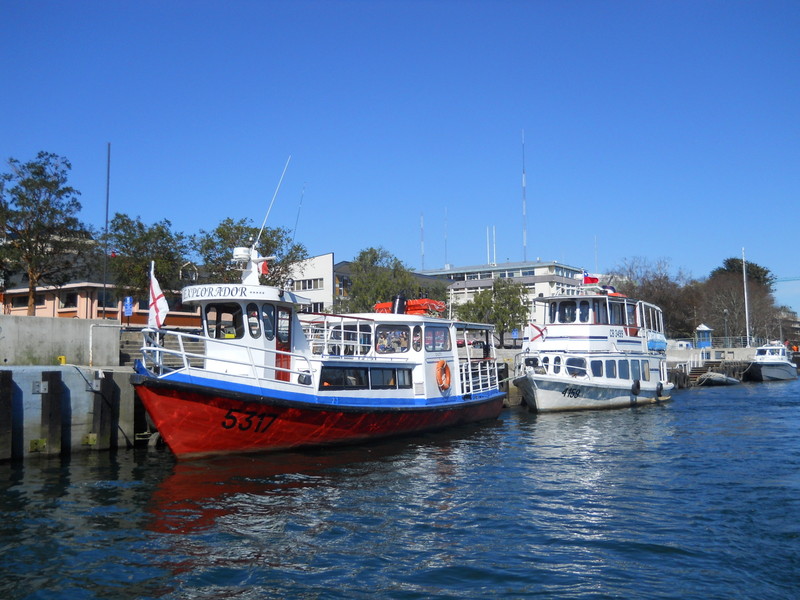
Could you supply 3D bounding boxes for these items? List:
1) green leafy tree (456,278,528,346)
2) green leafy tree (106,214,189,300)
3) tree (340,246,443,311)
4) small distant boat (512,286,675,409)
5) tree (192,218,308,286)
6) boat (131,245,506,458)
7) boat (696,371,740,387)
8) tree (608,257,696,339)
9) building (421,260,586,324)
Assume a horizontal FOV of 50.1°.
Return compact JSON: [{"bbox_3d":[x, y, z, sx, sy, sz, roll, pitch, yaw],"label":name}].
[{"bbox_3d":[8.147,1.378,74.932,6.305,6.545,6.305,-1,-3,6],"label":"green leafy tree"},{"bbox_3d":[-13.191,-1.065,44.535,4.256,6.830,4.256,1,-4,-17],"label":"green leafy tree"},{"bbox_3d":[-0.448,-0.138,61.718,6.980,7.489,6.980,0,-3,0],"label":"tree"},{"bbox_3d":[7.410,1.799,33.978,3.400,4.798,11.611,-3,-4,34],"label":"small distant boat"},{"bbox_3d":[-8.834,-1.029,50.430,6.820,7.613,6.820,0,-3,-10],"label":"tree"},{"bbox_3d":[-1.386,1.234,22.520,3.800,4.657,13.860,-3,-4,34],"label":"boat"},{"bbox_3d":[19.107,4.748,51.301,1.700,0.850,4.300,-3,-5,41],"label":"boat"},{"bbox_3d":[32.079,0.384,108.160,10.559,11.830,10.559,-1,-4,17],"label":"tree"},{"bbox_3d":[17.924,2.079,153.212,27.500,15.023,12.000,-3,-4,37],"label":"building"}]

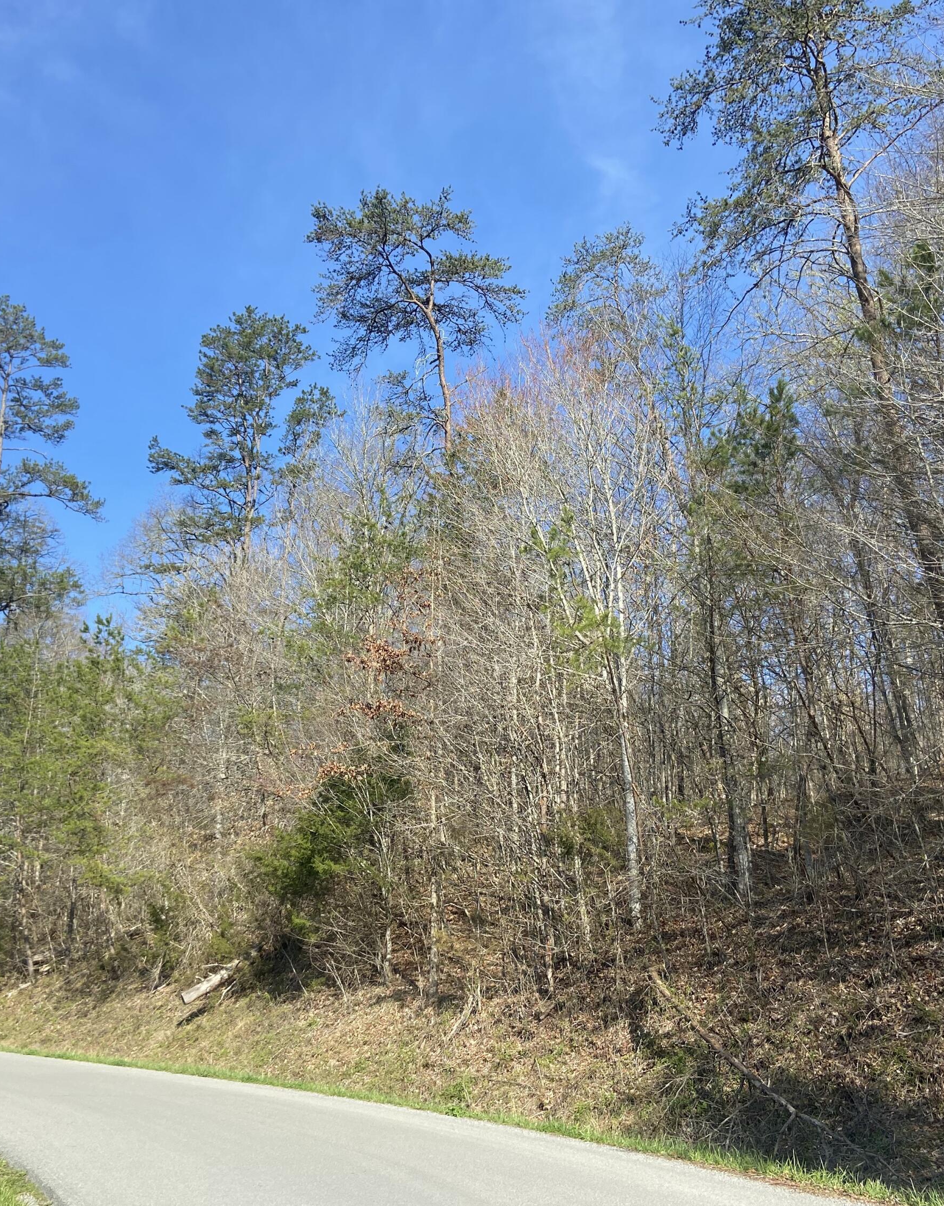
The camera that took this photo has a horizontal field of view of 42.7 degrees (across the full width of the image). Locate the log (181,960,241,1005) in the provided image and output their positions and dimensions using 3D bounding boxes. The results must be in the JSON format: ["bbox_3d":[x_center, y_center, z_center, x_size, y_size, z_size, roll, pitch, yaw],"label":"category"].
[{"bbox_3d":[-4.025,5.833,18.700,1.041,0.230,0.200,-29,-1,-29],"label":"log"}]

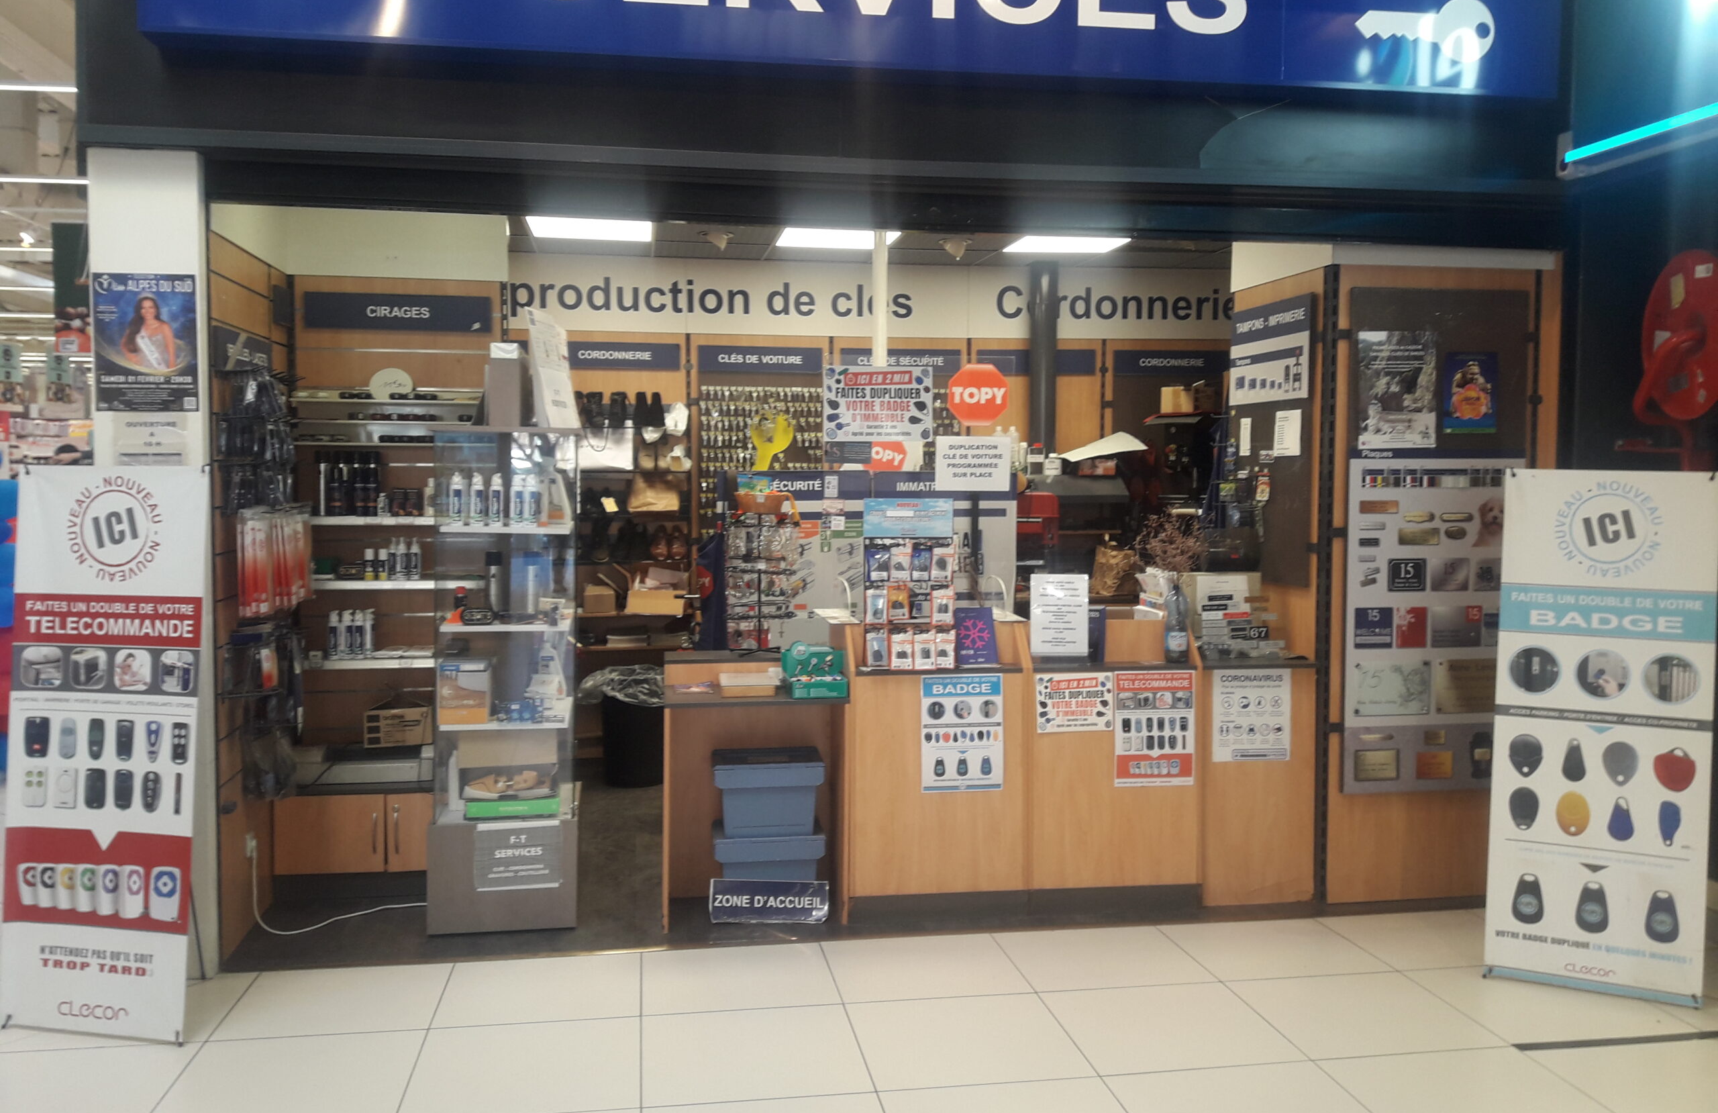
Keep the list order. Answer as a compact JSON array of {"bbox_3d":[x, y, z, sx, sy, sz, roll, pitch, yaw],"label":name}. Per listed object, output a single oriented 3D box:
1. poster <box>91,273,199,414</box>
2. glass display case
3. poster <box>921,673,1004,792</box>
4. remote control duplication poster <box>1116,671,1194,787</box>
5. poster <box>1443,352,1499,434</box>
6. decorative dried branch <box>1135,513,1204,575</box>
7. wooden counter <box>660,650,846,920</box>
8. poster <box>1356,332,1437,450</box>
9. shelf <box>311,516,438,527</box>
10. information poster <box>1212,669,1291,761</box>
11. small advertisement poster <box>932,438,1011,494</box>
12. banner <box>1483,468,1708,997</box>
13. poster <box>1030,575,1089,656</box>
[{"bbox_3d":[-2.185,-0.654,4.261,0.297,0.420,0.010,-1,3,-9],"label":"poster"},{"bbox_3d":[-1.263,0.420,5.032,0.500,1.755,0.480,-1,3,-9],"label":"glass display case"},{"bbox_3d":[0.370,0.630,4.957,0.297,0.420,0.010,-1,3,-9],"label":"poster"},{"bbox_3d":[1.079,0.628,5.061,0.300,0.420,0.010,0,3,-9],"label":"remote control duplication poster"},{"bbox_3d":[2.265,-0.603,5.139,0.210,0.297,0.010,-1,3,-9],"label":"poster"},{"bbox_3d":[1.139,-0.047,5.093,0.255,0.230,0.220,0,3,-9],"label":"decorative dried branch"},{"bbox_3d":[-0.409,0.841,5.194,0.640,0.900,0.680,0,3,-9],"label":"wooden counter"},{"bbox_3d":[1.970,-0.607,5.082,0.300,0.420,0.010,-1,3,-9],"label":"poster"},{"bbox_3d":[-1.826,-0.140,5.424,0.710,0.035,0.330,0,3,-9],"label":"shelf"},{"bbox_3d":[1.447,0.585,5.112,0.300,0.338,0.010,0,3,-9],"label":"information poster"},{"bbox_3d":[0.445,-0.356,5.373,0.297,0.210,0.010,-1,3,-9],"label":"small advertisement poster"},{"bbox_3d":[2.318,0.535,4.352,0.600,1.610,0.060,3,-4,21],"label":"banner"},{"bbox_3d":[0.728,0.214,5.033,0.215,0.297,0.020,0,3,-9],"label":"poster"}]

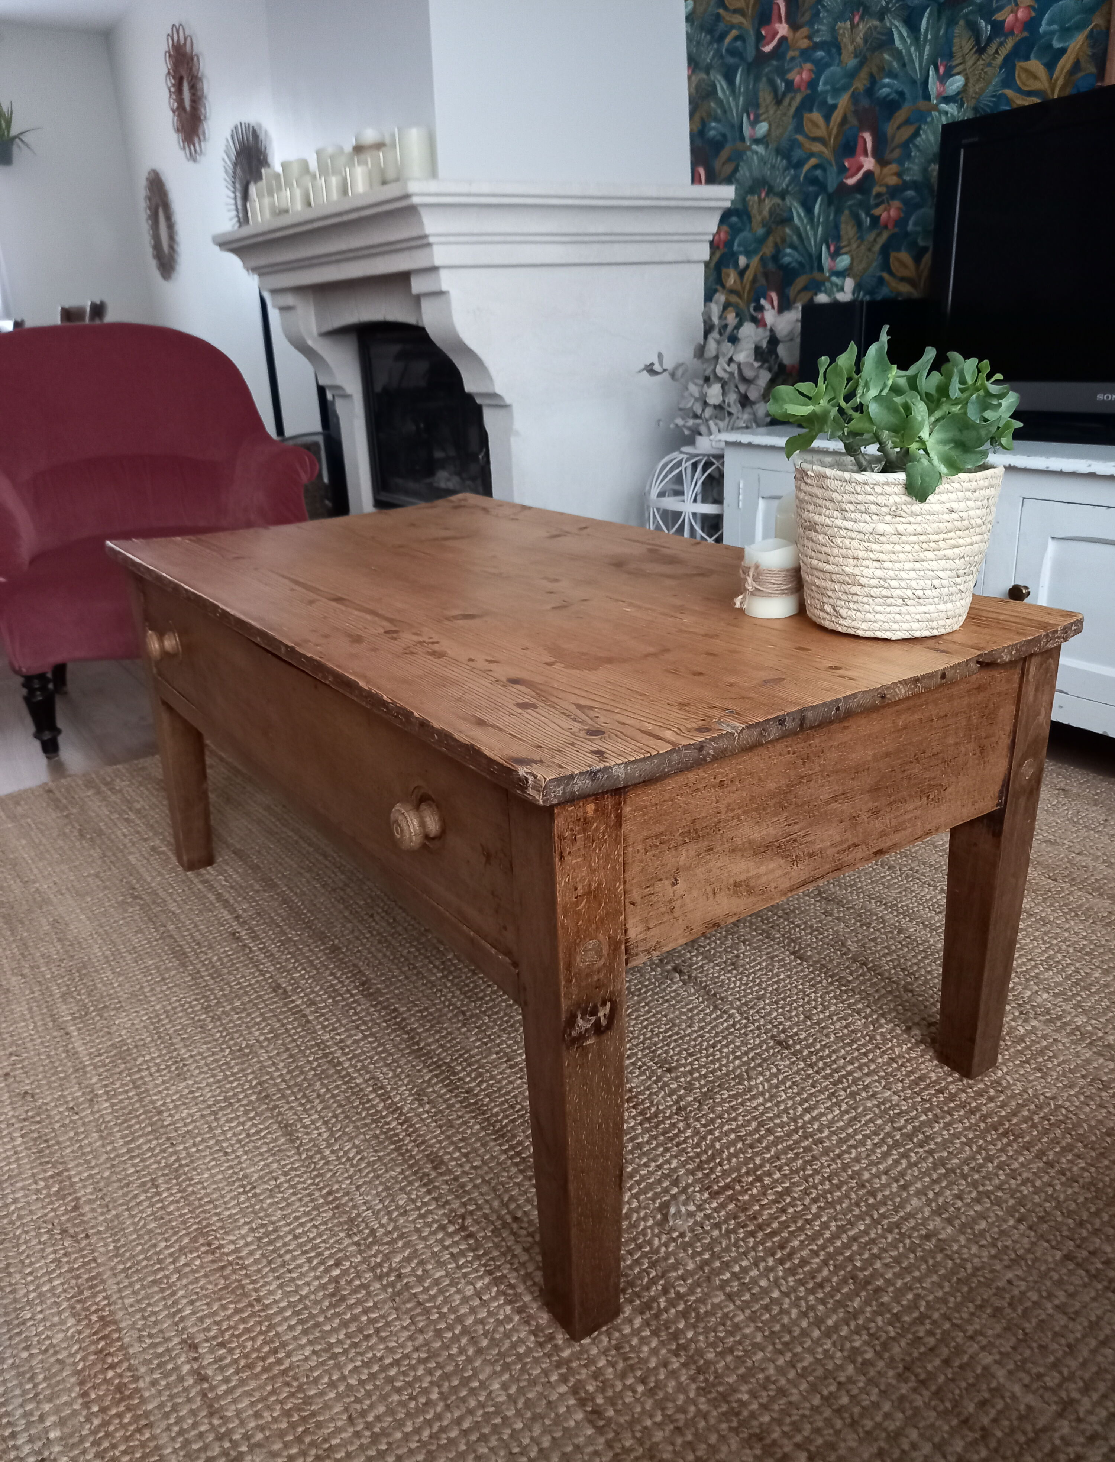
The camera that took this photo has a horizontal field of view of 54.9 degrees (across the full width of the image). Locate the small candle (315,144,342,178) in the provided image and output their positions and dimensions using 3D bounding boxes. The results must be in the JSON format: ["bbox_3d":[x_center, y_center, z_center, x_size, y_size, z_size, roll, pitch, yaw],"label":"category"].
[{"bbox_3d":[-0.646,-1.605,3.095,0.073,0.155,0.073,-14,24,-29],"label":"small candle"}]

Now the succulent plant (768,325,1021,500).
[{"bbox_3d":[0.288,-0.278,0.917,0.200,0.145,0.210,-16,24,-32],"label":"succulent plant"}]

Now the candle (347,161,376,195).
[{"bbox_3d":[-0.509,-1.438,2.817,0.070,0.090,0.070,-14,24,-29],"label":"candle"}]

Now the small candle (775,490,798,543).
[{"bbox_3d":[0.244,-0.186,1.061,0.051,0.100,0.051,-14,24,-29],"label":"small candle"}]

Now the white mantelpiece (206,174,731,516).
[{"bbox_3d":[-0.329,-1.084,3.486,0.934,1.090,1.494,-14,24,-29],"label":"white mantelpiece"}]

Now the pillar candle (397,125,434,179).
[{"bbox_3d":[-0.344,-1.405,2.637,0.088,0.140,0.088,-14,24,-29],"label":"pillar candle"}]

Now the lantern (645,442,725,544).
[{"bbox_3d":[0.421,-0.554,2.941,0.360,0.430,0.360,-14,24,-29],"label":"lantern"}]

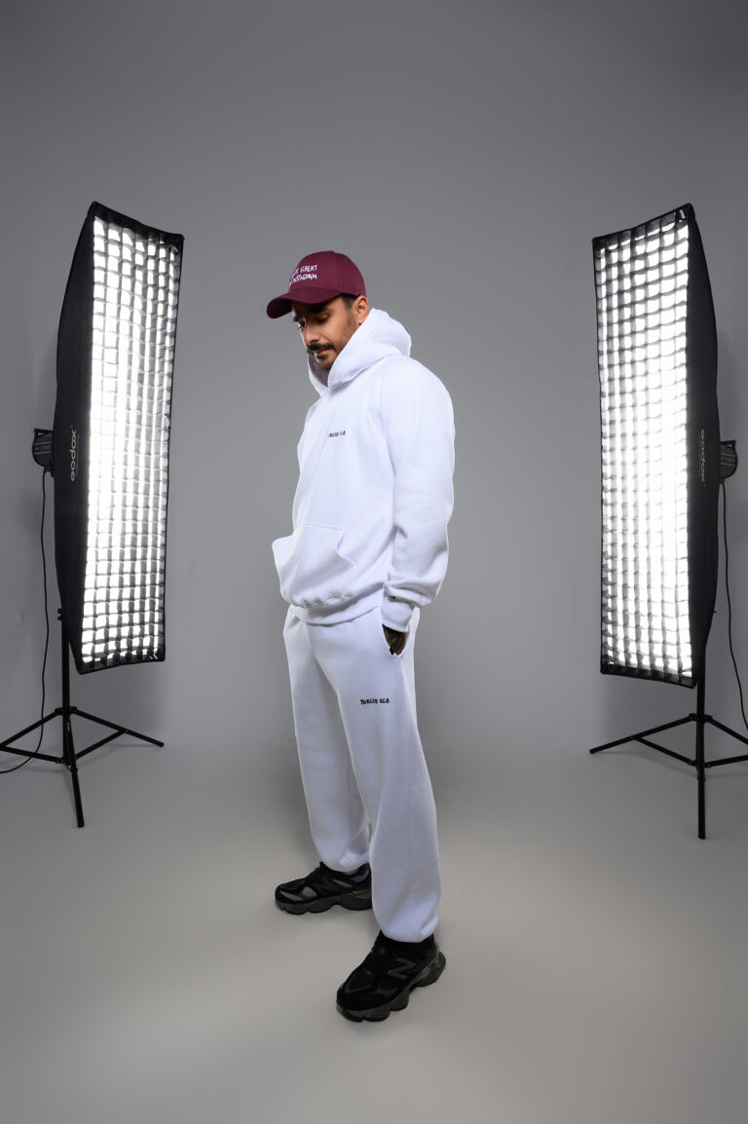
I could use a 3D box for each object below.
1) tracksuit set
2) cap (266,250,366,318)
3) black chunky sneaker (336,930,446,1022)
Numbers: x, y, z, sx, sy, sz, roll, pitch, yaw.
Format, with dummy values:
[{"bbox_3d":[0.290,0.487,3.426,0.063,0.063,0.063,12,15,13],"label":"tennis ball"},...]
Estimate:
[{"bbox_3d":[-0.042,0.114,1.624,0.410,1.520,0.550,-1,2,-31],"label":"tracksuit set"},{"bbox_3d":[-0.148,-0.704,1.555,0.263,0.145,0.172,-14,9,-31],"label":"cap"},{"bbox_3d":[0.040,0.935,1.438,0.298,0.140,0.118,-1,2,-36],"label":"black chunky sneaker"}]

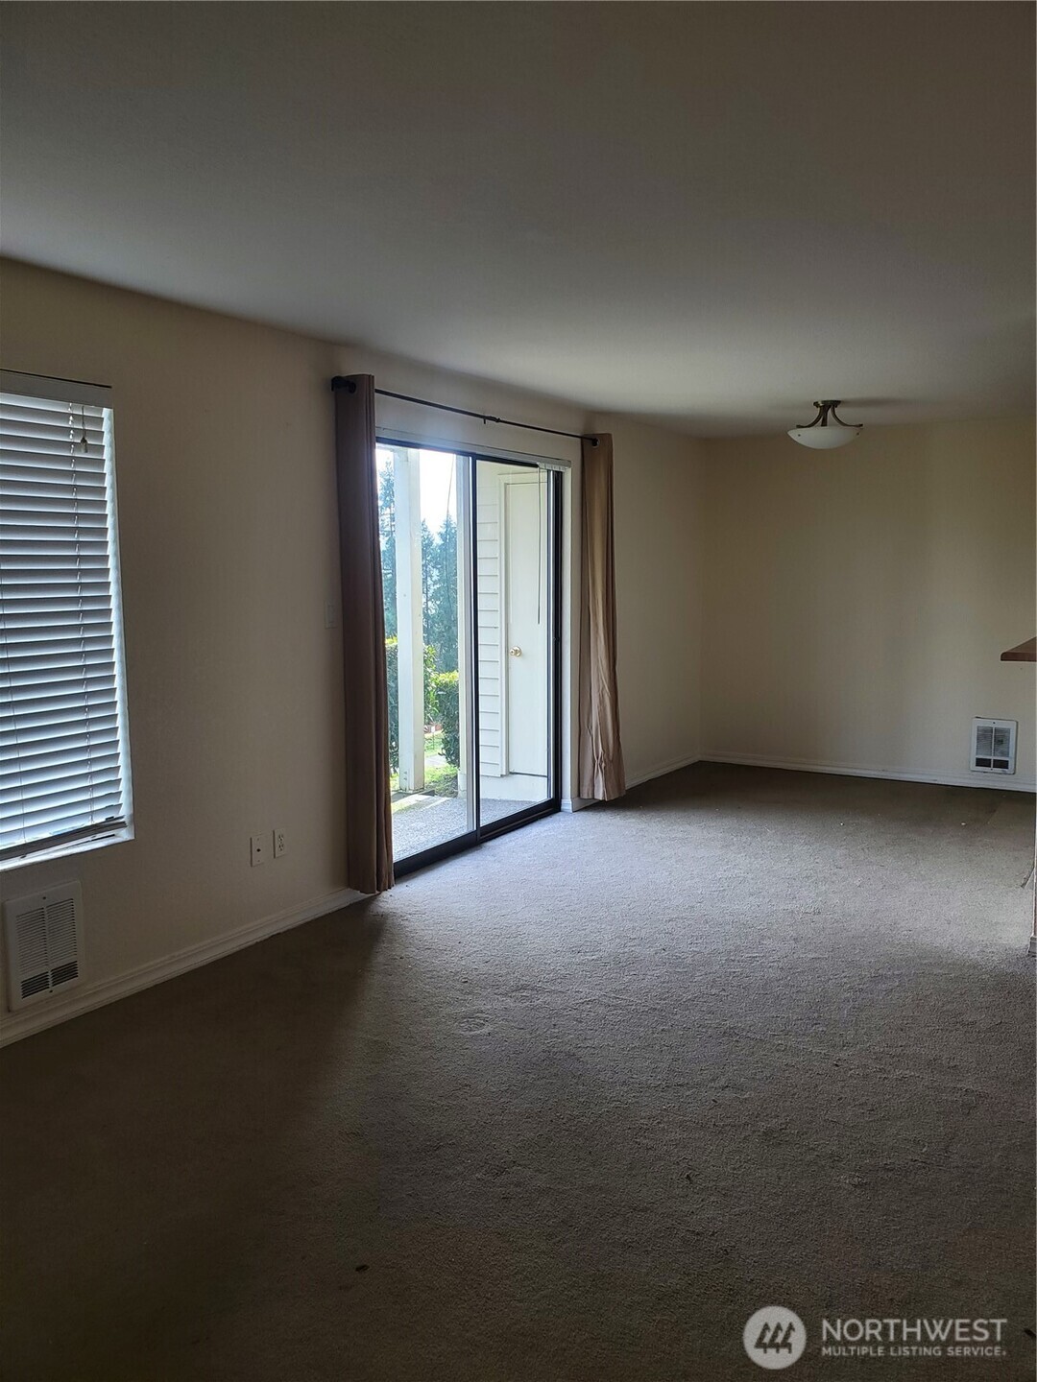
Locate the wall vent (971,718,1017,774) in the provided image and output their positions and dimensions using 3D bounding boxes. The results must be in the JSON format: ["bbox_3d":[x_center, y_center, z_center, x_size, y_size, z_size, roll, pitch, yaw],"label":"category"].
[{"bbox_3d":[2.981,0.345,6.509,0.252,0.340,0.025,4,8,32],"label":"wall vent"}]

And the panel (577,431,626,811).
[{"bbox_3d":[0.492,-0.427,6.023,0.165,2.107,0.302,4,8,32],"label":"panel"}]

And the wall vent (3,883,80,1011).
[{"bbox_3d":[-1.454,0.777,3.194,0.025,0.333,0.252,4,8,32],"label":"wall vent"}]

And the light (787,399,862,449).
[{"bbox_3d":[1.699,-1.458,5.712,0.415,0.253,0.415,4,8,32],"label":"light"}]

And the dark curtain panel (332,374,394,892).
[{"bbox_3d":[-0.623,-0.216,4.287,0.156,2.107,0.198,4,8,32],"label":"dark curtain panel"}]

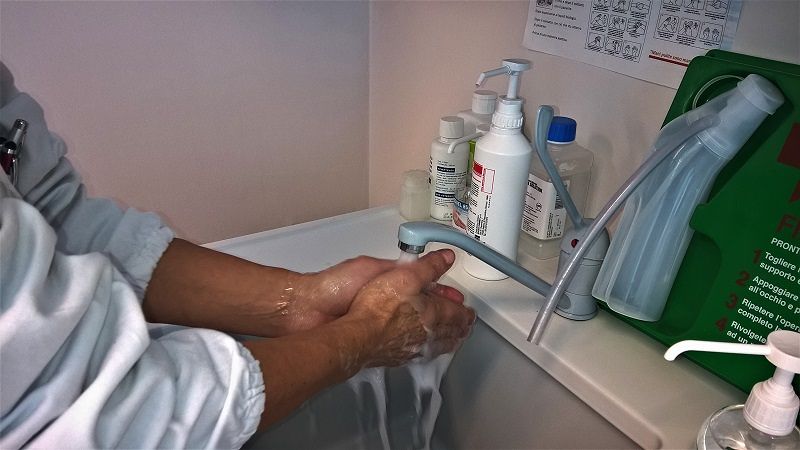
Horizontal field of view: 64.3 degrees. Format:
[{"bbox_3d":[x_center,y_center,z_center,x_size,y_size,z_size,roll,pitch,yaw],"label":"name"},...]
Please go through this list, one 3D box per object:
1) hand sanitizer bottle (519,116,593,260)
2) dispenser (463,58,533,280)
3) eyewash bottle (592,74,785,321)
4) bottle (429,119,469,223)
[{"bbox_3d":[0.207,-0.051,0.849,0.061,0.182,0.061,-14,30,-30],"label":"hand sanitizer bottle"},{"bbox_3d":[0.109,-0.062,0.767,0.093,0.267,0.067,-16,31,-32],"label":"dispenser"},{"bbox_3d":[0.299,-0.025,0.656,0.061,0.255,0.091,-3,32,-48],"label":"eyewash bottle"},{"bbox_3d":[0.074,-0.084,0.950,0.056,0.148,0.056,2,26,-1],"label":"bottle"}]

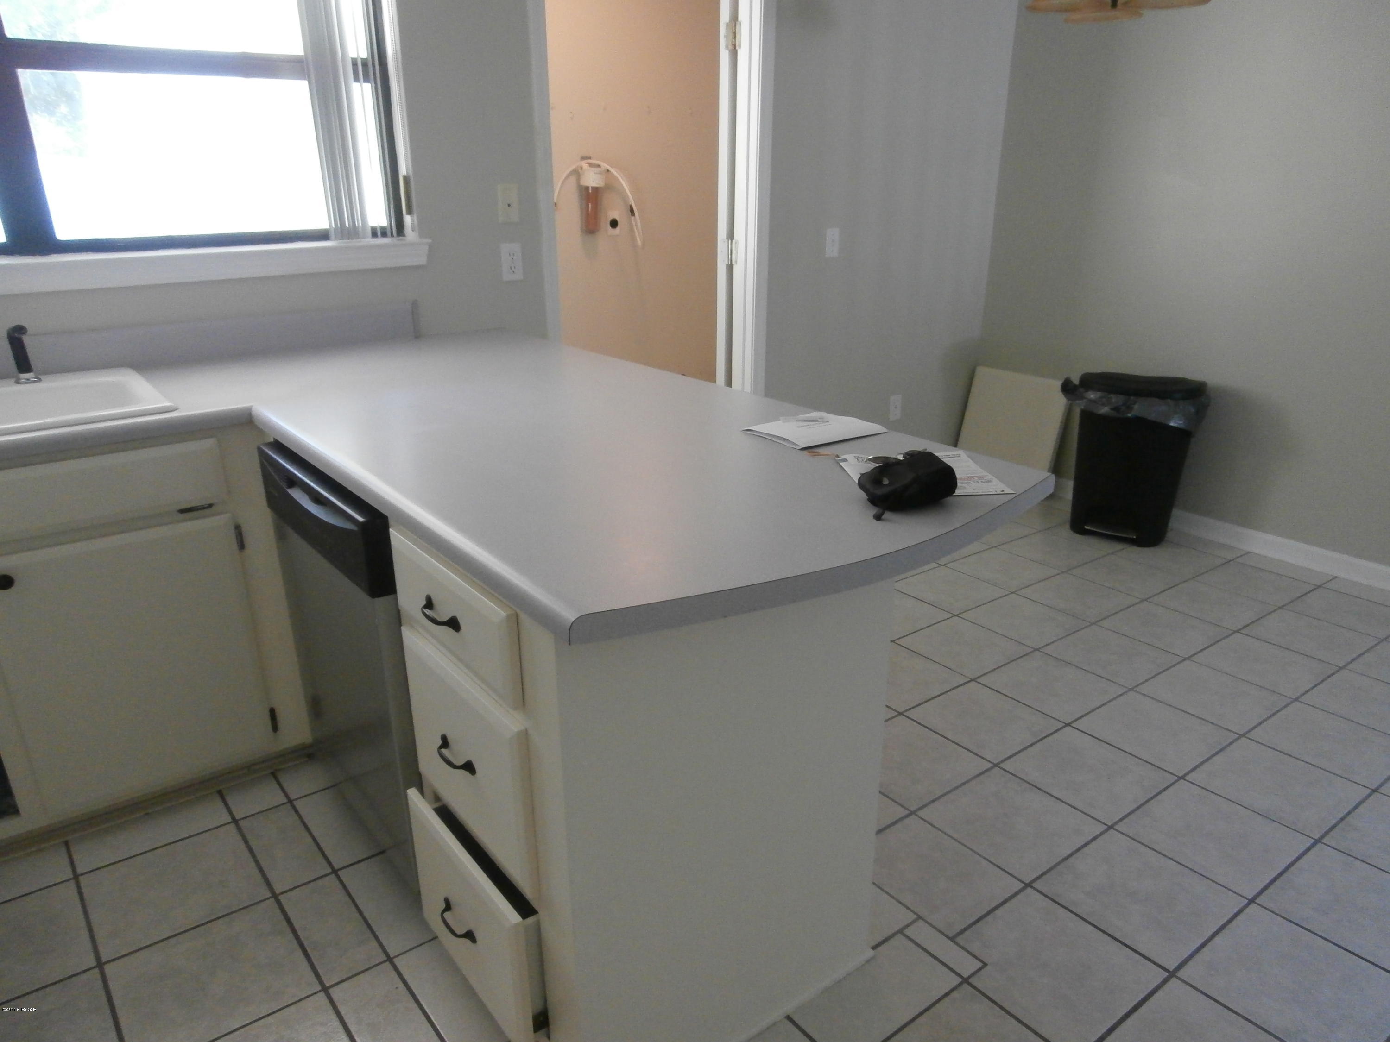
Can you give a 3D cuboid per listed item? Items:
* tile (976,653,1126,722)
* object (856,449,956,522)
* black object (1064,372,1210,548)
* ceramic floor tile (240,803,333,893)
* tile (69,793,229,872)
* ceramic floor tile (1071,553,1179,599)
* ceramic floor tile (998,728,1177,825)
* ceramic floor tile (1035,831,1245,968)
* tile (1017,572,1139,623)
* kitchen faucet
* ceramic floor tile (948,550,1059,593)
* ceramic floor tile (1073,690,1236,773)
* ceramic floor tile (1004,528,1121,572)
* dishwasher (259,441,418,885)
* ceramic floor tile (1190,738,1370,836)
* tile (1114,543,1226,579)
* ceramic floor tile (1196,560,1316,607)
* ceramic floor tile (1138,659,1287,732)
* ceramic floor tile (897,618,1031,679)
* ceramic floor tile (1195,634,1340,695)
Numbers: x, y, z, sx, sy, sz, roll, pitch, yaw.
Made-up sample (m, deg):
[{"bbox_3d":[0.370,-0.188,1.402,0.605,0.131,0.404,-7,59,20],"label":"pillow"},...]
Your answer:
[{"bbox_3d":[1.012,0.469,2.734,0.297,0.010,0.297,-14,24,-34],"label":"tile"},{"bbox_3d":[0.310,-0.060,1.400,0.137,0.050,0.078,-15,24,-36],"label":"object"},{"bbox_3d":[1.742,-0.256,3.888,0.460,0.640,0.330,16,25,38],"label":"black object"},{"bbox_3d":[-0.903,0.718,2.120,0.115,0.010,0.302,-14,24,-35],"label":"ceramic floor tile"},{"bbox_3d":[-1.218,0.702,2.168,0.302,0.010,0.143,-14,24,-35],"label":"tile"},{"bbox_3d":[1.592,0.207,3.550,0.302,0.010,0.302,-14,24,-35],"label":"ceramic floor tile"},{"bbox_3d":[0.968,0.624,2.376,0.302,0.010,0.302,-14,24,-35],"label":"ceramic floor tile"},{"bbox_3d":[0.889,0.751,1.932,0.297,0.010,0.297,-14,24,-34],"label":"ceramic floor tile"},{"bbox_3d":[1.317,0.266,3.309,0.297,0.010,0.297,-14,24,-34],"label":"tile"},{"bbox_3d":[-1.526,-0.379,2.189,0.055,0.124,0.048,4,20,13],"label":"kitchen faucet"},{"bbox_3d":[1.158,0.184,3.621,0.302,0.010,0.302,-14,24,-35],"label":"ceramic floor tile"},{"bbox_3d":[1.214,0.559,2.551,0.302,0.010,0.302,-14,24,-35],"label":"ceramic floor tile"},{"bbox_3d":[1.380,0.122,3.720,0.297,0.010,0.297,-14,24,-34],"label":"ceramic floor tile"},{"bbox_3d":[-0.479,0.262,2.114,0.620,0.853,0.600,-14,24,-35],"label":"dishwasher"},{"bbox_3d":[1.404,0.640,2.325,0.302,0.010,0.302,-14,24,-35],"label":"ceramic floor tile"},{"bbox_3d":[1.841,0.144,3.728,0.302,0.010,0.302,-14,24,-35],"label":"tile"},{"bbox_3d":[2.031,0.226,3.494,0.302,0.010,0.302,-14,24,-35],"label":"ceramic floor tile"},{"bbox_3d":[1.467,0.498,2.728,0.302,0.010,0.302,-14,24,-35],"label":"ceramic floor tile"},{"bbox_3d":[0.829,0.389,2.965,0.297,0.010,0.297,-14,24,-34],"label":"ceramic floor tile"},{"bbox_3d":[1.716,0.434,2.907,0.302,0.010,0.302,-14,24,-35],"label":"ceramic floor tile"}]

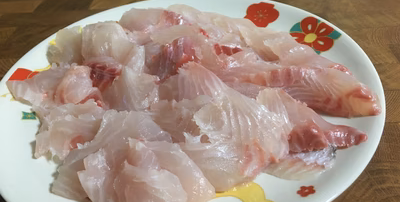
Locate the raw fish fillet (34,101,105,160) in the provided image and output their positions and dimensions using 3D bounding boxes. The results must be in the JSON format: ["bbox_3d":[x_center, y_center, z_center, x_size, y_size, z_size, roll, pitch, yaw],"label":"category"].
[{"bbox_3d":[-0.074,0.018,0.197,0.042,0.013,0.036,-10,41,-4],"label":"raw fish fillet"}]

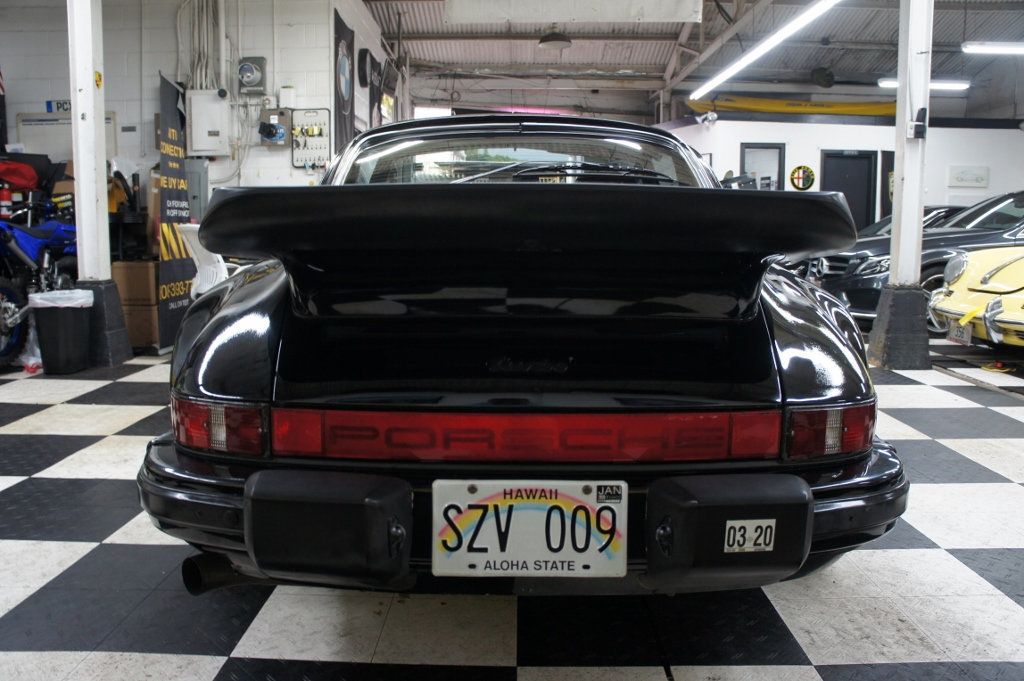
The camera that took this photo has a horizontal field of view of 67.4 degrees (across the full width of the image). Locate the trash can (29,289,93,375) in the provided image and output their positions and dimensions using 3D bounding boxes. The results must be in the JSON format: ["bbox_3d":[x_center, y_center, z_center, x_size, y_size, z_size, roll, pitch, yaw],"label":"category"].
[{"bbox_3d":[-2.908,-0.051,5.019,0.285,0.520,0.295,0,8,1],"label":"trash can"}]

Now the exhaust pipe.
[{"bbox_3d":[-0.516,0.434,1.467,0.180,0.080,0.080,-4,9,-31],"label":"exhaust pipe"}]

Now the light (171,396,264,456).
[{"bbox_3d":[-0.556,0.150,1.464,0.253,0.095,0.097,2,8,15],"label":"light"}]

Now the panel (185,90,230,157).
[{"bbox_3d":[-2.656,-1.894,6.742,0.363,0.547,0.120,0,8,2],"label":"panel"}]

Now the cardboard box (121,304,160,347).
[{"bbox_3d":[-3.063,-0.141,6.361,0.440,0.343,0.400,0,8,1],"label":"cardboard box"}]

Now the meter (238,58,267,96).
[{"bbox_3d":[-2.244,-2.286,6.649,0.225,0.308,0.190,0,8,2],"label":"meter"}]

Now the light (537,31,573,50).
[{"bbox_3d":[0.555,-3.818,9.800,0.425,0.200,0.425,0,8,1],"label":"light"}]

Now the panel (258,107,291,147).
[{"bbox_3d":[-2.056,-1.855,6.714,0.257,0.309,0.170,0,8,2],"label":"panel"}]

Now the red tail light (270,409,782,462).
[{"bbox_3d":[0.022,0.165,1.361,0.909,0.087,0.057,0,8,1],"label":"red tail light"}]

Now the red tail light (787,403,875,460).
[{"bbox_3d":[0.588,0.157,1.434,0.231,0.095,0.105,-2,8,-12],"label":"red tail light"}]

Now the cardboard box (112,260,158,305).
[{"bbox_3d":[-3.062,-0.479,6.316,0.440,0.338,0.400,0,8,1],"label":"cardboard box"}]

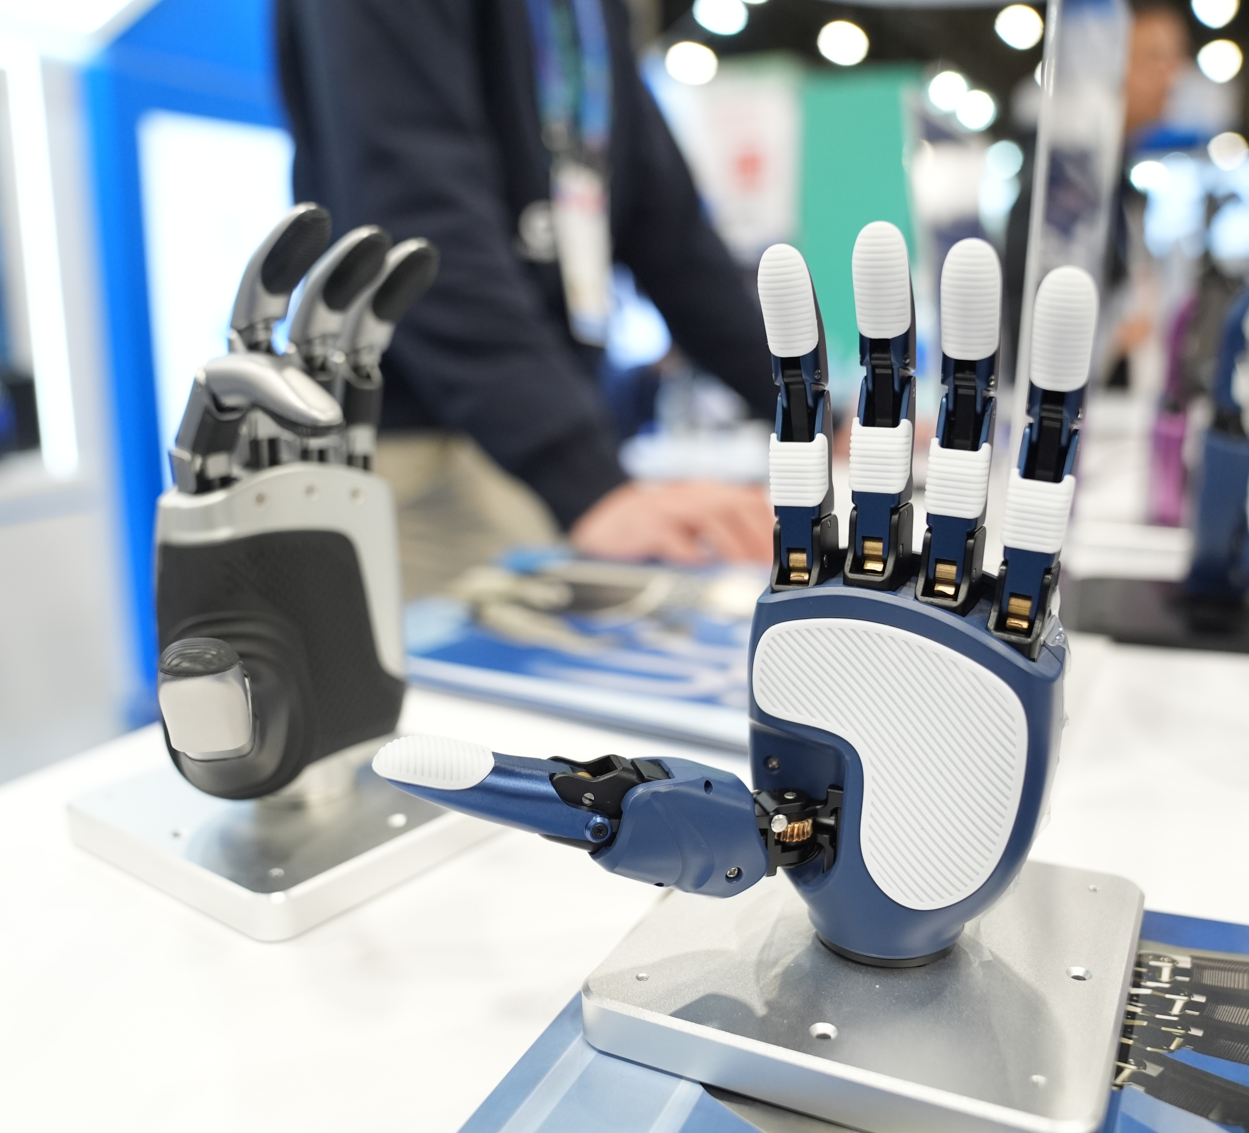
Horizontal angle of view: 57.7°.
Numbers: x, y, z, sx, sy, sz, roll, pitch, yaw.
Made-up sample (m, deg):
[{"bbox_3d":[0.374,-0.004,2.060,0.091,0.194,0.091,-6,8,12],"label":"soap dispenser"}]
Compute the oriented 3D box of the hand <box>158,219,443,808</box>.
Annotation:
[{"bbox_3d":[-0.106,-0.017,0.375,0.085,0.198,0.114,9,15,37],"label":"hand"}]

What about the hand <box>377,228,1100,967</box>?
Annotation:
[{"bbox_3d":[0.024,0.011,0.294,0.175,0.190,0.084,6,14,27],"label":"hand"}]

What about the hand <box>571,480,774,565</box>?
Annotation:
[{"bbox_3d":[0.042,-0.033,0.830,0.165,0.065,0.095,6,14,30],"label":"hand"}]

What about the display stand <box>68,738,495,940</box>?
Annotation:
[{"bbox_3d":[-0.116,0.088,0.421,0.125,0.015,0.125,9,15,37],"label":"display stand"}]

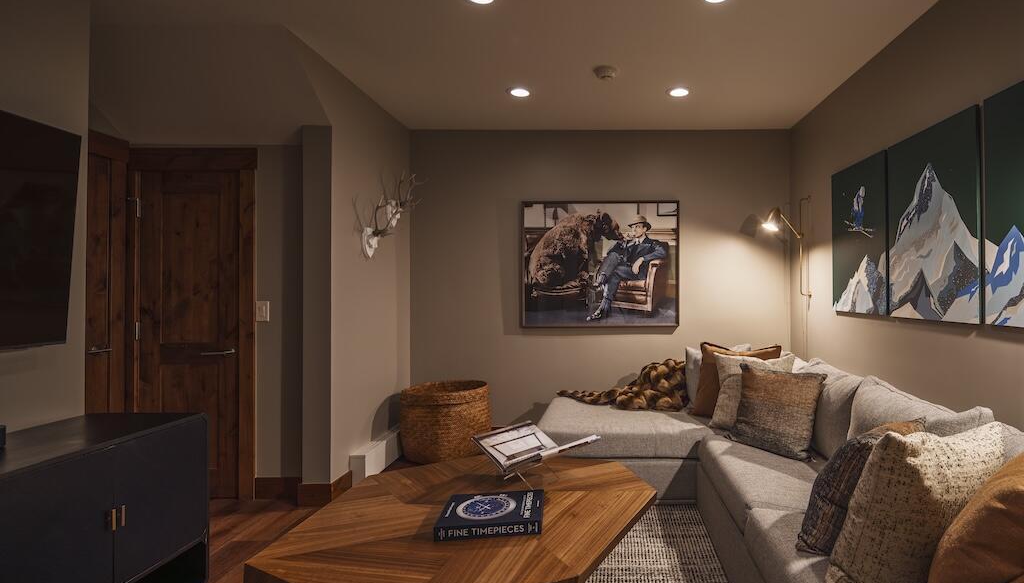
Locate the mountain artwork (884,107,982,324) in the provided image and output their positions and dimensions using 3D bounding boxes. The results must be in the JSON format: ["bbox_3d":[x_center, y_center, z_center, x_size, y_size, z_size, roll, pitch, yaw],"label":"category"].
[{"bbox_3d":[2.019,-0.323,2.338,0.030,0.925,0.645,0,0,11],"label":"mountain artwork"}]

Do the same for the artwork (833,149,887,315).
[{"bbox_3d":[2.142,-0.327,2.994,0.030,0.932,0.613,0,0,11],"label":"artwork"}]

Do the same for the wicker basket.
[{"bbox_3d":[-0.510,1.012,3.740,0.680,0.530,0.680,0,0,0],"label":"wicker basket"}]

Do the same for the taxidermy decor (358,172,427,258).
[{"bbox_3d":[-0.847,-0.550,3.520,0.250,0.630,0.620,0,0,11],"label":"taxidermy decor"}]

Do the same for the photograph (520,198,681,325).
[{"bbox_3d":[0.747,-0.228,4.083,1.326,1.072,0.045,0,0,0],"label":"photograph"}]

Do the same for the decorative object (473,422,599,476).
[{"bbox_3d":[0.095,0.730,2.150,0.500,0.195,0.240,0,0,44],"label":"decorative object"}]

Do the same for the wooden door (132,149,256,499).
[{"bbox_3d":[-1.939,0.195,2.953,0.757,2.137,0.100,0,0,0],"label":"wooden door"}]

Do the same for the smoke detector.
[{"bbox_3d":[0.580,-1.344,3.000,0.145,0.047,0.145,0,0,0],"label":"smoke detector"}]

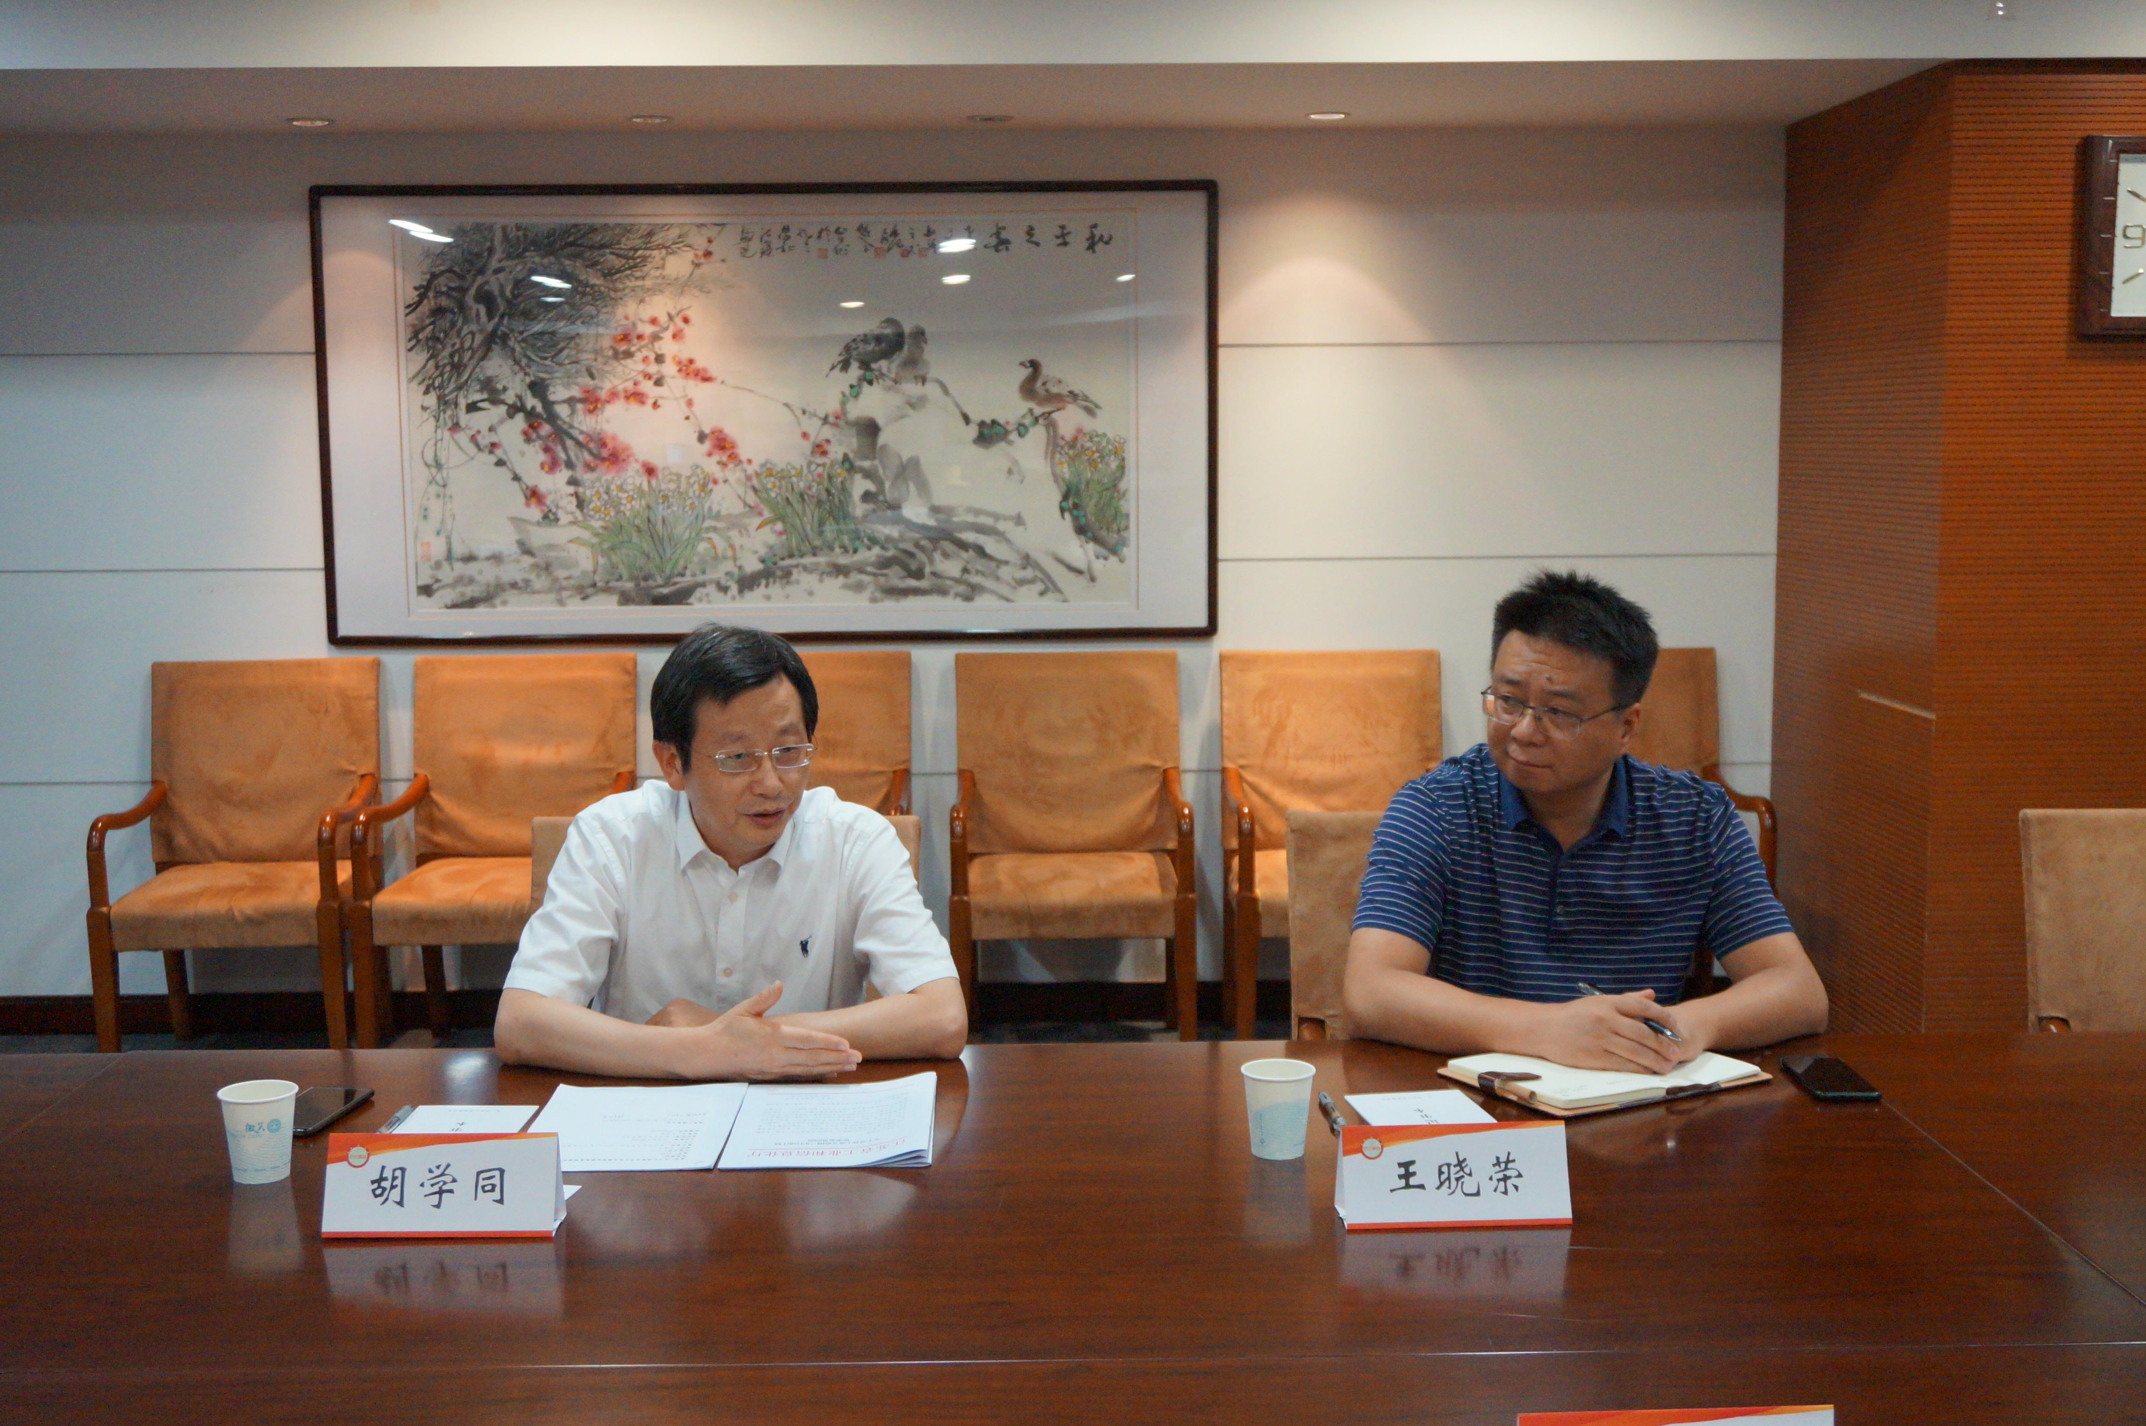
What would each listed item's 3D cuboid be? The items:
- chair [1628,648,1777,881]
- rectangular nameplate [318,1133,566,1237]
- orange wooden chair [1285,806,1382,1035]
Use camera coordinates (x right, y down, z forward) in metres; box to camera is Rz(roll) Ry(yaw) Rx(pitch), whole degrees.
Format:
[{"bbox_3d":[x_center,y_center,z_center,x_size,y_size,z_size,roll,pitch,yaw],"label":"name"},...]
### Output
[{"bbox_3d":[1.306,0.343,5.648,0.565,0.952,0.600,0,7,2],"label":"chair"},{"bbox_3d":[-0.576,0.429,2.185,0.210,0.087,0.067,0,7,0],"label":"rectangular nameplate"},{"bbox_3d":[0.576,0.639,3.117,0.565,0.952,0.600,-1,7,-1],"label":"orange wooden chair"}]

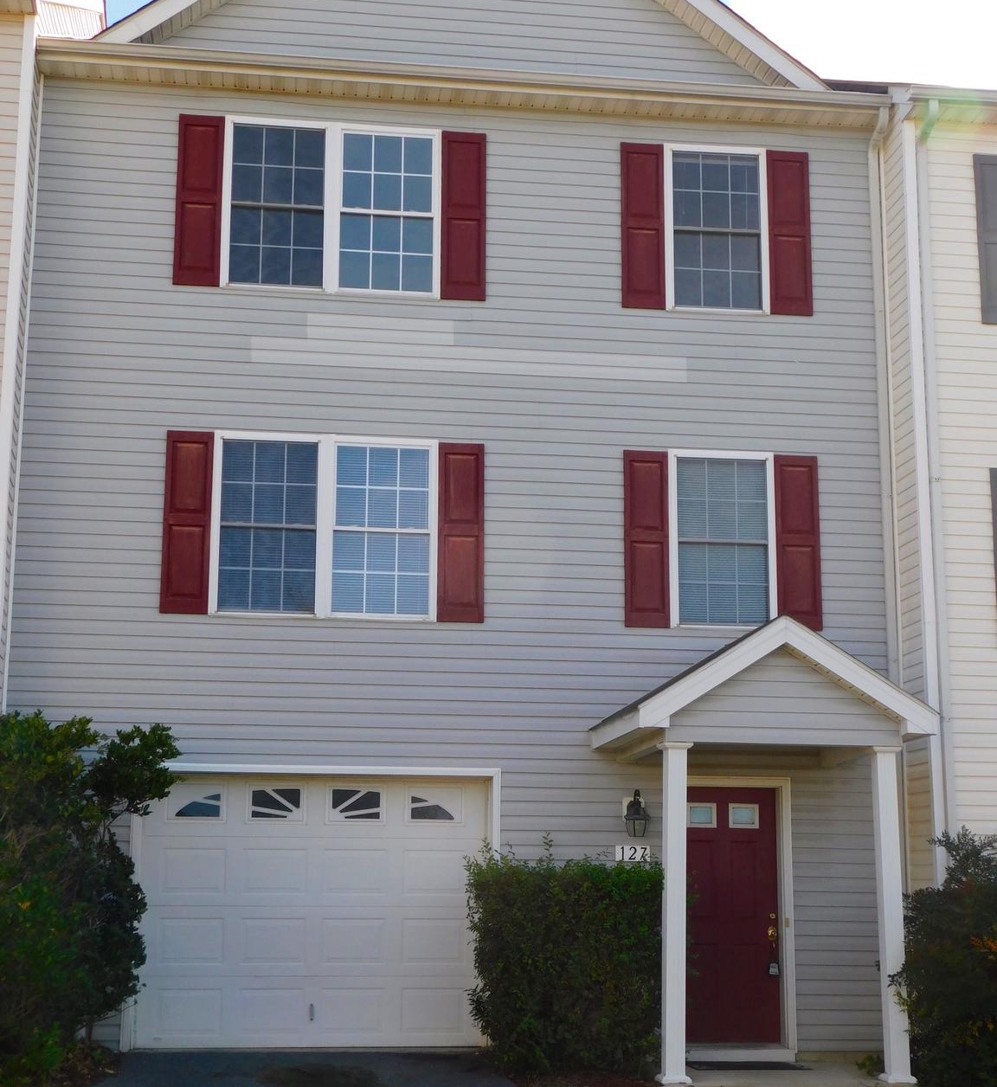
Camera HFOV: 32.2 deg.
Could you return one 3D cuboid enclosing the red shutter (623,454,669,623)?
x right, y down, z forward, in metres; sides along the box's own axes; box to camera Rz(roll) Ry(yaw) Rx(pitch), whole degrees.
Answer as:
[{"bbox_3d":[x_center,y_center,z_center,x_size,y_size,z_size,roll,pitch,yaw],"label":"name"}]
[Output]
[{"bbox_3d":[1.232,-0.036,14.370,0.383,1.495,0.050,2,-11,-8],"label":"red shutter"}]

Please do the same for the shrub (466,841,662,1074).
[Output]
[{"bbox_3d":[0.594,3.143,13.252,1.610,1.602,0.880,2,-11,-8],"label":"shrub"}]

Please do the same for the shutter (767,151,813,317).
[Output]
[{"bbox_3d":[2.537,-2.705,15.072,0.379,1.507,0.050,2,-11,-8],"label":"shutter"}]

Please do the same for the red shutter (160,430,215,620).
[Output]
[{"bbox_3d":[-2.491,-0.170,13.860,0.378,1.489,0.050,2,-11,-8],"label":"red shutter"}]

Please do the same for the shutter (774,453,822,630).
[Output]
[{"bbox_3d":[2.533,-0.006,14.621,0.381,1.499,0.030,2,-11,-8],"label":"shutter"}]

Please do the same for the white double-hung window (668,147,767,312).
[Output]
[{"bbox_3d":[1.885,-2.719,14.963,0.905,1.499,0.090,1,-10,-7],"label":"white double-hung window"}]

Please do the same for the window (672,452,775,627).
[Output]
[{"bbox_3d":[1.882,-0.023,14.557,0.919,1.529,0.080,2,-11,-8],"label":"window"}]

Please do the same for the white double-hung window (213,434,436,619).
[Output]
[{"bbox_3d":[-1.404,-0.132,14.035,1.825,1.516,0.100,2,-11,-8],"label":"white double-hung window"}]

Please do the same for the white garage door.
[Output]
[{"bbox_3d":[-1.435,2.890,13.621,2.728,2.101,0.050,2,-11,-8],"label":"white garage door"}]

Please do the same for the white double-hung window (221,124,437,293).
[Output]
[{"bbox_3d":[-1.395,-2.814,14.553,1.824,1.519,0.100,2,-11,-8],"label":"white double-hung window"}]

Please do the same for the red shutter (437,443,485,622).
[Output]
[{"bbox_3d":[-0.308,-0.089,14.231,0.381,1.499,0.030,2,-11,-8],"label":"red shutter"}]

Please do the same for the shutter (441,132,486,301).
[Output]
[{"bbox_3d":[-0.296,-2.791,14.742,0.381,1.499,0.030,2,-11,-8],"label":"shutter"}]

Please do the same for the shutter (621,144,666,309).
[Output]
[{"bbox_3d":[1.245,-2.735,14.892,0.381,1.504,0.050,2,-11,-8],"label":"shutter"}]

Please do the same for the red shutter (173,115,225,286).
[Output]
[{"bbox_3d":[-2.496,-2.864,14.441,0.381,1.499,0.030,2,-11,-8],"label":"red shutter"}]

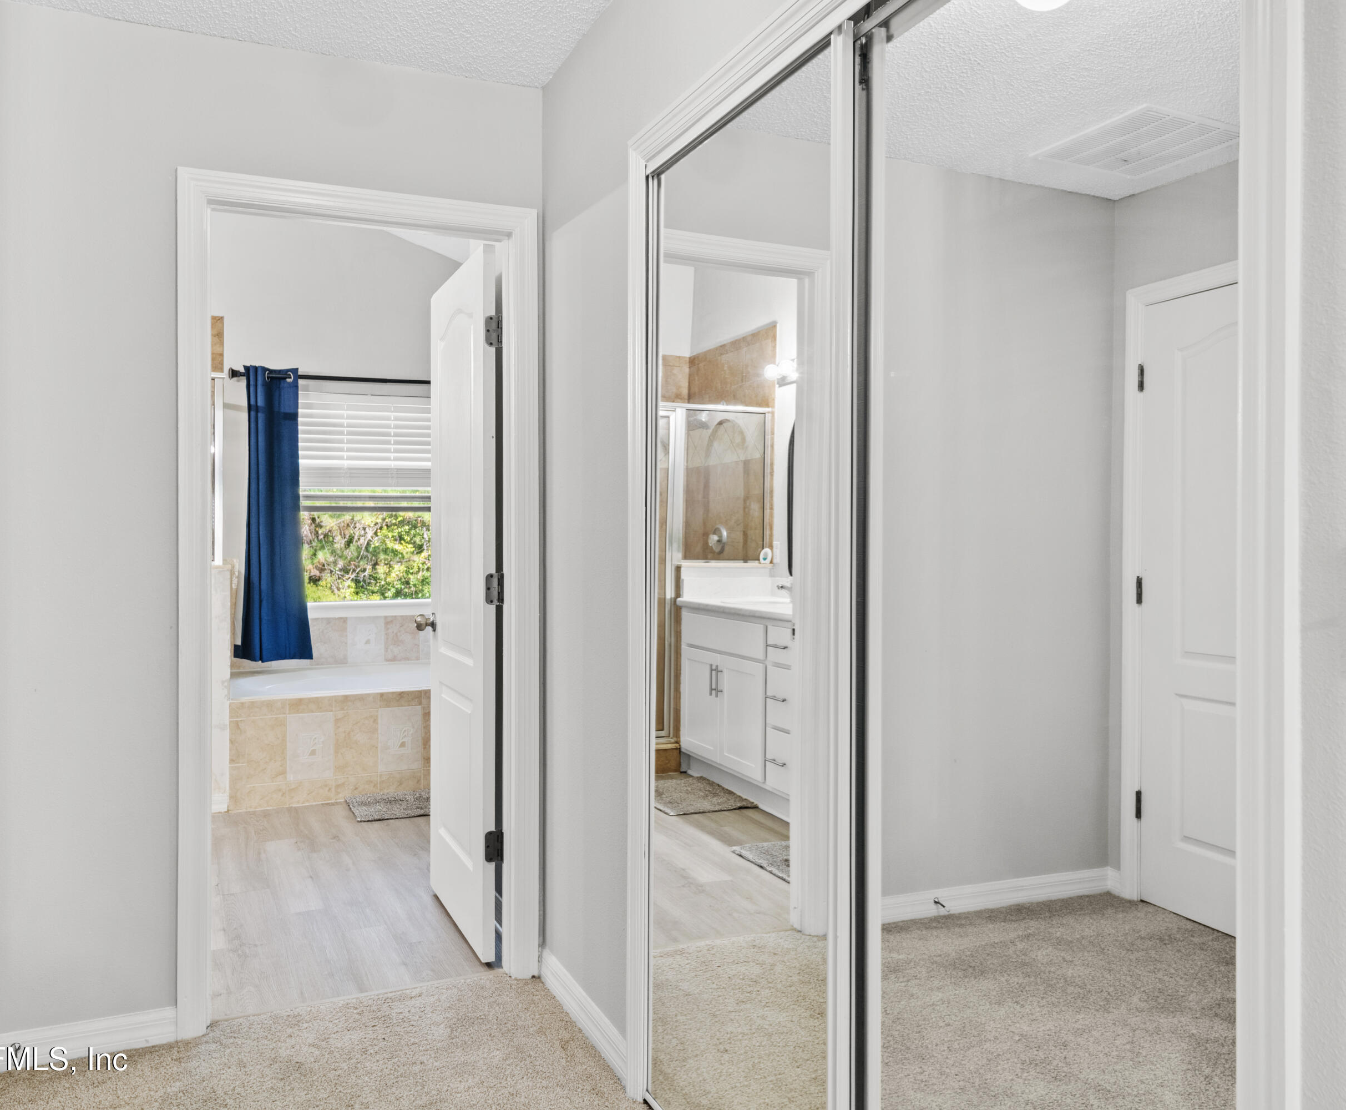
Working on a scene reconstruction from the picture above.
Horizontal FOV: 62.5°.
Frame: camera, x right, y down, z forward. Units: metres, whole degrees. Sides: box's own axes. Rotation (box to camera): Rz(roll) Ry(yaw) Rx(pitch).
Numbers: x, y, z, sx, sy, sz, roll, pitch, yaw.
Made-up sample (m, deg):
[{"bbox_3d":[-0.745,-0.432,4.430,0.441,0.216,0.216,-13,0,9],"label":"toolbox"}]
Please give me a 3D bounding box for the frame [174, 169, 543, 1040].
[{"bbox_3d":[-0.807,0.119,2.921,0.902,2.110,0.140,0,1,-24],"label":"frame"}]

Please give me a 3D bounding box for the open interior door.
[{"bbox_3d":[-0.670,0.134,3.499,0.038,2.030,0.765,0,1,-24],"label":"open interior door"}]

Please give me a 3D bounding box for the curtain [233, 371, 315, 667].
[{"bbox_3d":[-2.133,-0.211,5.929,0.400,1.580,0.110,0,1,-24],"label":"curtain"}]

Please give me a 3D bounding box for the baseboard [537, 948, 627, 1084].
[{"bbox_3d":[-0.231,1.141,2.789,0.014,0.089,0.625,0,1,-24],"label":"baseboard"}]

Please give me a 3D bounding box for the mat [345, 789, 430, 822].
[{"bbox_3d":[-1.149,1.133,5.069,0.610,0.020,0.400,0,1,-24],"label":"mat"}]

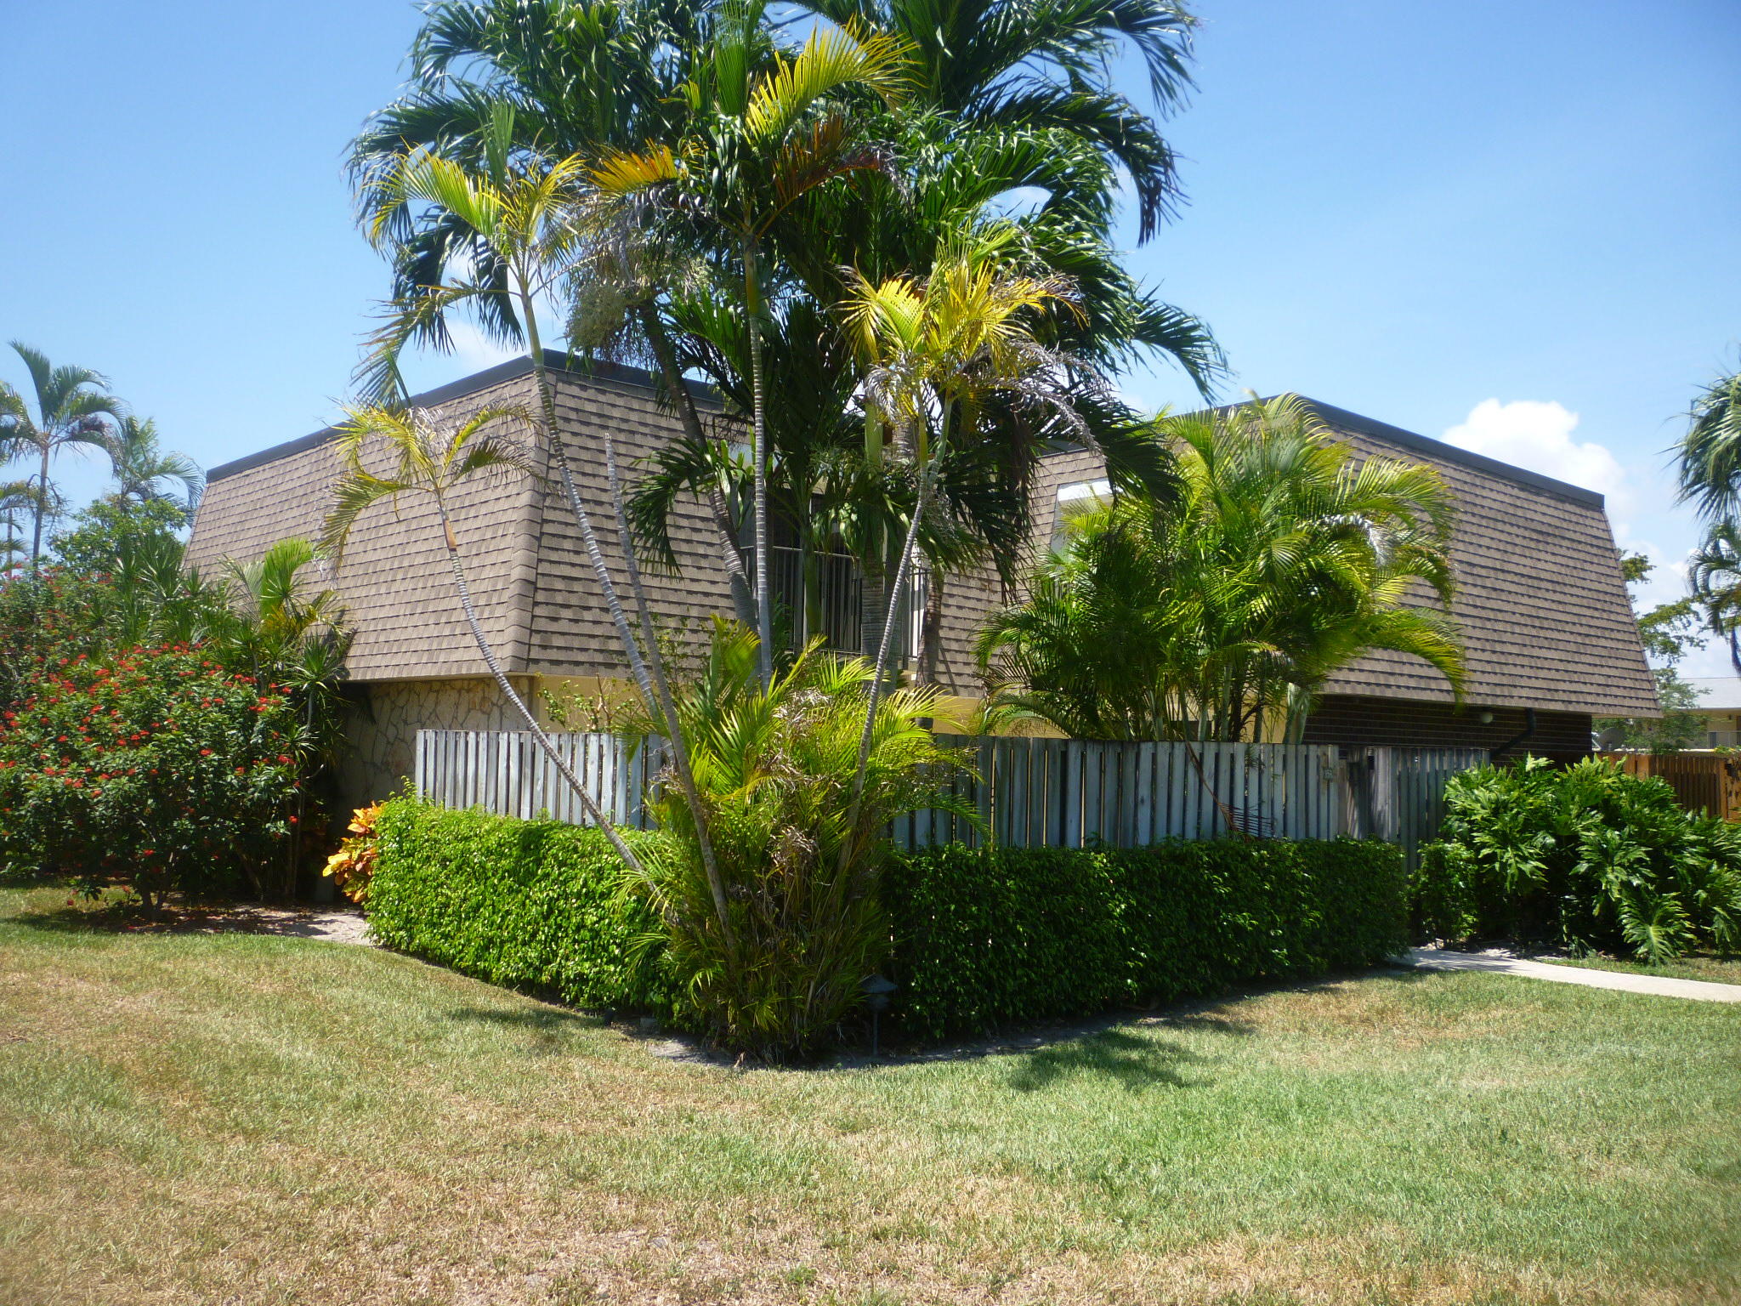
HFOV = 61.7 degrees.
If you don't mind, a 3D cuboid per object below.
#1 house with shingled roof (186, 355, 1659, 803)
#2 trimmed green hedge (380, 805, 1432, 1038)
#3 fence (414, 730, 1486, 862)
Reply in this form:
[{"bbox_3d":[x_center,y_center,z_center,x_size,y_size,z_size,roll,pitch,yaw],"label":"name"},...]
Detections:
[{"bbox_3d":[0.880,0.256,20.124,15.510,5.480,13.090,5,-5,-42],"label":"house with shingled roof"},{"bbox_3d":[0.250,1.969,11.977,6.750,1.000,5.290,5,-5,-42],"label":"trimmed green hedge"},{"bbox_3d":[1.266,1.774,14.456,9.550,1.750,5.600,5,-5,-42],"label":"fence"}]

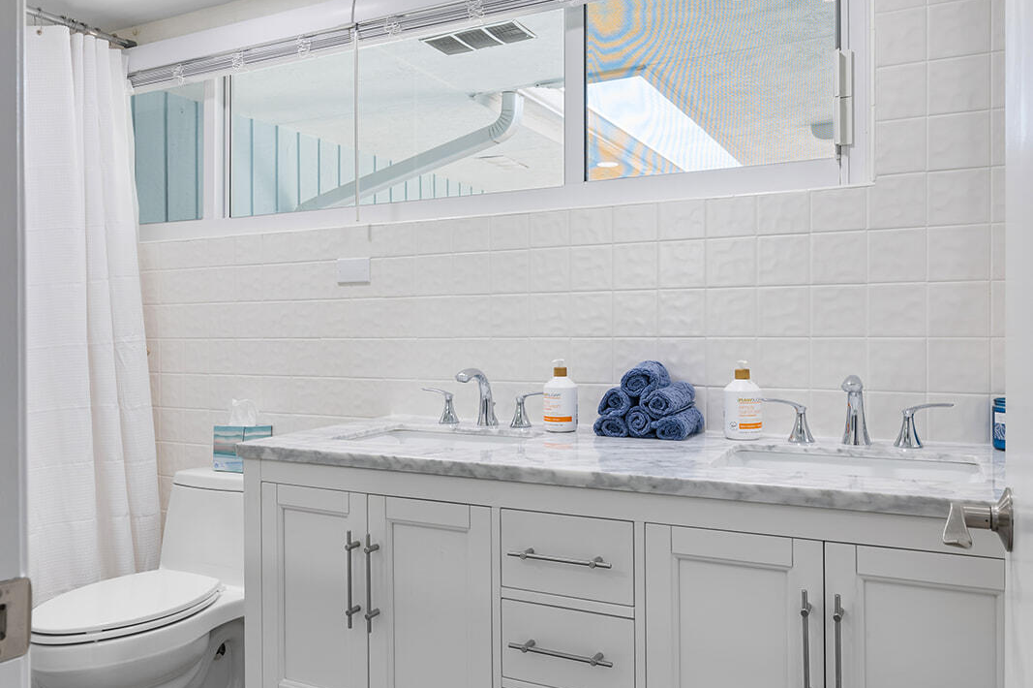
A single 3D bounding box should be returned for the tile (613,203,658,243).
[{"bbox_3d":[0.284,-0.283,1.938,0.110,0.088,0.008,0,1,27],"label":"tile"}]

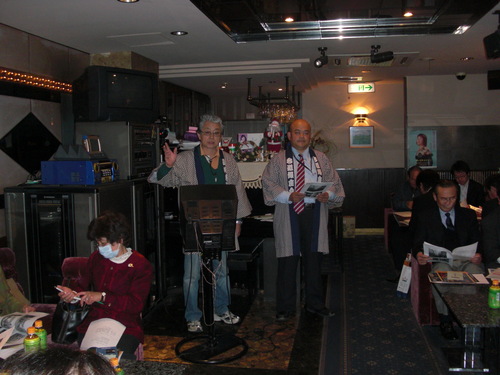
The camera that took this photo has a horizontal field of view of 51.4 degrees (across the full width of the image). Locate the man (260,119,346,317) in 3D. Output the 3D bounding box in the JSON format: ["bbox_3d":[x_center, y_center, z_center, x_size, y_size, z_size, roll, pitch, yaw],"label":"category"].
[{"bbox_3d":[0.448,0.259,4.345,0.660,1.660,0.440,0,5,5],"label":"man"}]

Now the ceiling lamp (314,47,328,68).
[{"bbox_3d":[0.705,-1.282,5.130,0.130,0.205,0.210,2,5,29],"label":"ceiling lamp"}]

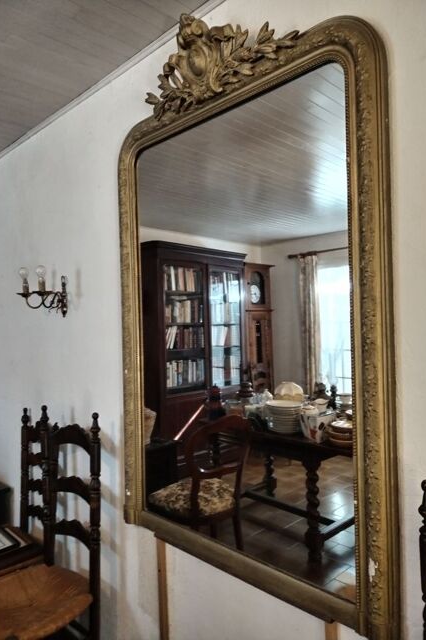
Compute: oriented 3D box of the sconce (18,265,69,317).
[{"bbox_3d":[-0.767,-0.127,2.197,0.184,0.231,0.252,-1,-1,-44],"label":"sconce"}]

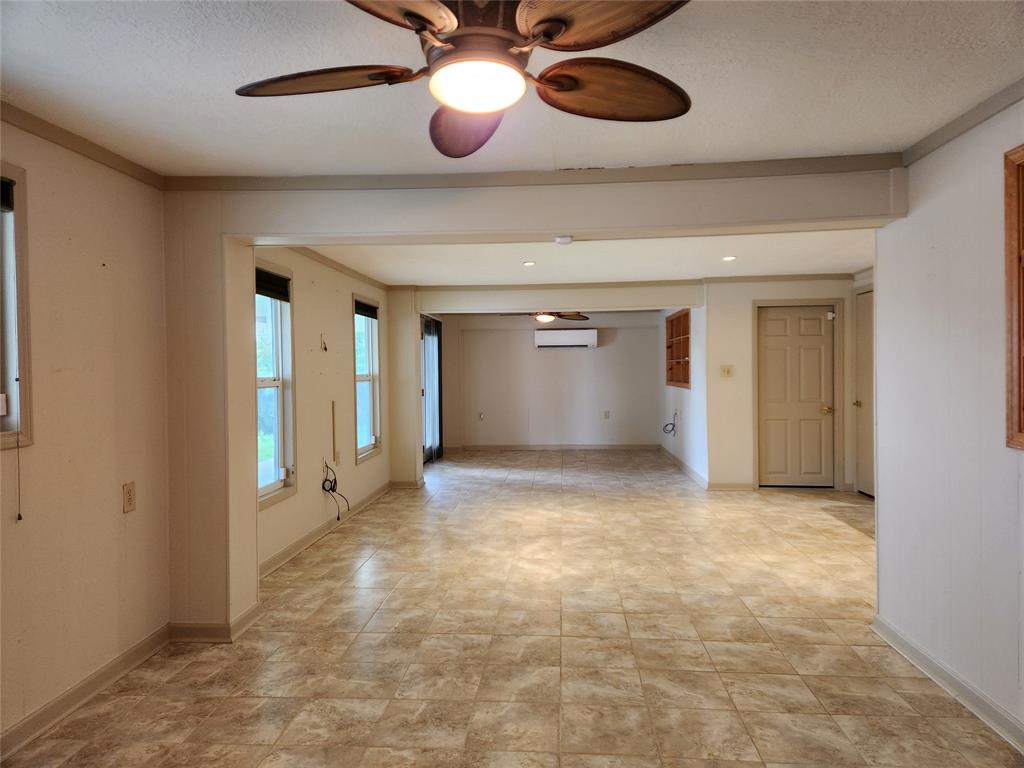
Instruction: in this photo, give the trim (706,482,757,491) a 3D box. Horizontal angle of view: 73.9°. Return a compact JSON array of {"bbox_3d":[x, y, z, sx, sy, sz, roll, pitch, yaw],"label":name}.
[{"bbox_3d":[2.462,1.146,7.648,0.522,0.097,0.015,-1,1,4],"label":"trim"}]

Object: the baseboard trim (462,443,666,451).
[{"bbox_3d":[0.844,1.087,11.860,3.480,0.097,0.015,-1,1,4],"label":"baseboard trim"}]

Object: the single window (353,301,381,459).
[{"bbox_3d":[-1.561,-0.060,7.212,0.110,1.588,0.900,-1,1,4],"label":"single window"}]

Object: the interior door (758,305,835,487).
[{"bbox_3d":[3.182,0.142,7.640,0.808,2.033,0.045,-1,1,4],"label":"interior door"}]

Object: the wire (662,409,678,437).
[{"bbox_3d":[2.268,0.569,9.815,0.190,0.371,0.198,-1,1,4],"label":"wire"}]

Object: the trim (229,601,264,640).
[{"bbox_3d":[-1.430,1.274,3.679,0.015,0.100,0.394,-1,1,4],"label":"trim"}]

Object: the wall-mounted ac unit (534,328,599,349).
[{"bbox_3d":[0.933,-0.765,11.706,1.063,0.343,0.235,-1,1,4],"label":"wall-mounted ac unit"}]

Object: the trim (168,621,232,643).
[{"bbox_3d":[-1.604,1.280,3.502,0.336,0.100,0.015,-1,1,4],"label":"trim"}]

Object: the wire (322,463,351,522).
[{"bbox_3d":[-1.522,0.938,5.944,0.150,0.500,0.277,-1,1,4],"label":"wire"}]

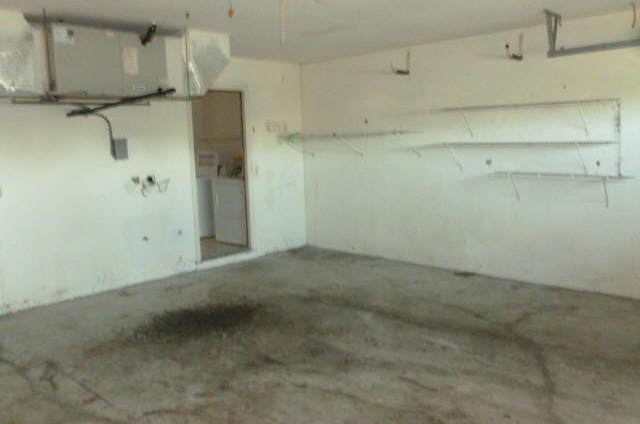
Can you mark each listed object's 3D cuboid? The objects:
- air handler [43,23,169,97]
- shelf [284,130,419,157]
[{"bbox_3d":[-1.976,-1.283,4.625,0.560,0.548,1.075,6,11,44],"label":"air handler"},{"bbox_3d":[0.327,-0.835,6.479,1.961,0.292,0.382,6,11,44],"label":"shelf"}]

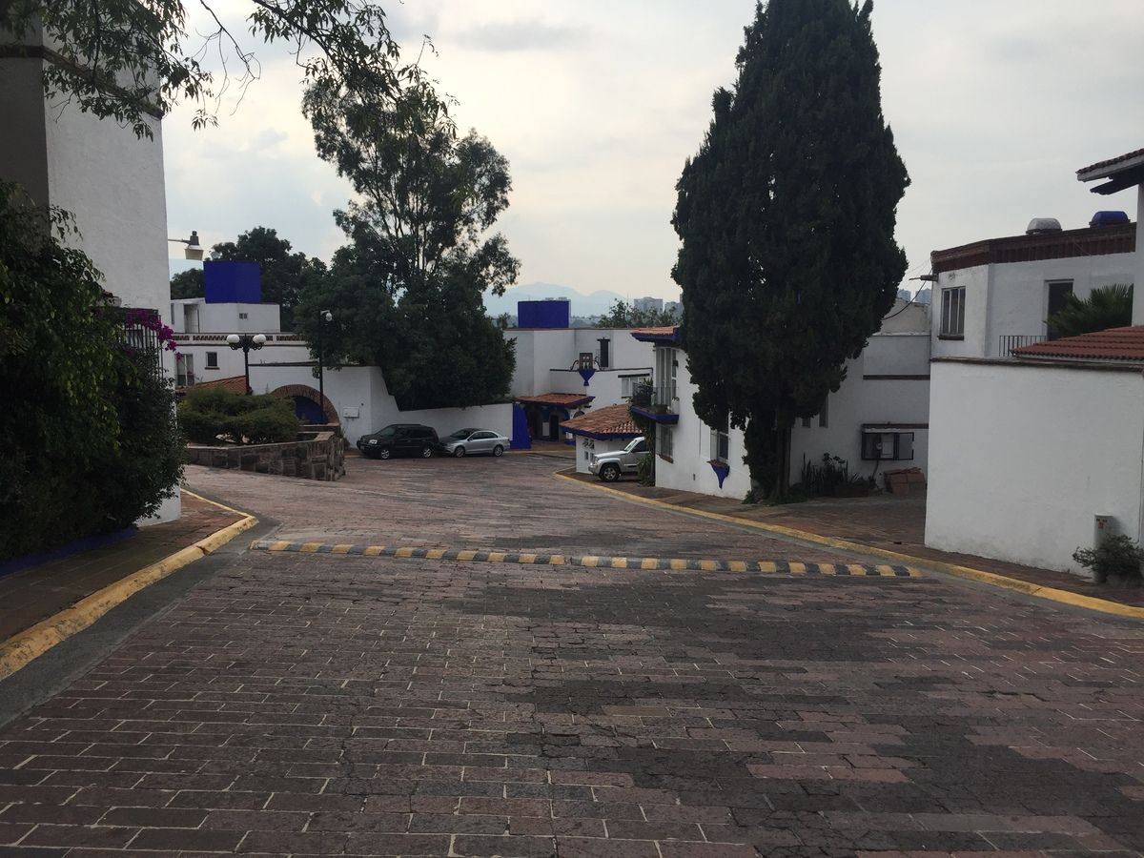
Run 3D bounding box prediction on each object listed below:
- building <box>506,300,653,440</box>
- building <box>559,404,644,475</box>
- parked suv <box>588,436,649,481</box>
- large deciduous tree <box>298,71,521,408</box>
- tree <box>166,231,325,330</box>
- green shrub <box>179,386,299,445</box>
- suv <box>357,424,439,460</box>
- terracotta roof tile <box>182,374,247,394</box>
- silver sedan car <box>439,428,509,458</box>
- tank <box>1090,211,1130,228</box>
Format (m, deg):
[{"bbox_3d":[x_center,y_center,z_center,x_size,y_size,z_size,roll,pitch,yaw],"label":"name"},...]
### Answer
[{"bbox_3d":[1.200,-4.214,65.921,10.000,9.000,10.500,-5,8,-41],"label":"building"},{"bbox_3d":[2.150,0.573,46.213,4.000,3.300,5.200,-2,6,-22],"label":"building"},{"bbox_3d":[2.950,1.312,41.565,4.500,1.790,1.840,-2,6,-15],"label":"parked suv"},{"bbox_3d":[-9.826,-10.339,57.233,12.800,21.400,11.500,-1,6,-10],"label":"large deciduous tree"},{"bbox_3d":[-26.563,-9.347,77.447,12.800,13.600,12.000,-2,6,-19],"label":"tree"},{"bbox_3d":[-13.227,-0.512,38.155,4.500,2.300,3.500,-2,6,-19],"label":"green shrub"},{"bbox_3d":[-9.400,0.677,52.056,4.500,1.700,1.770,-5,8,-42],"label":"suv"},{"bbox_3d":[-18.588,-2.314,50.032,3.600,1.200,3.200,0,6,0],"label":"terracotta roof tile"},{"bbox_3d":[-5.630,0.719,54.574,4.620,1.460,1.780,-5,8,-40],"label":"silver sedan car"},{"bbox_3d":[10.908,-4.268,19.460,0.750,0.360,0.750,3,7,23],"label":"tank"}]

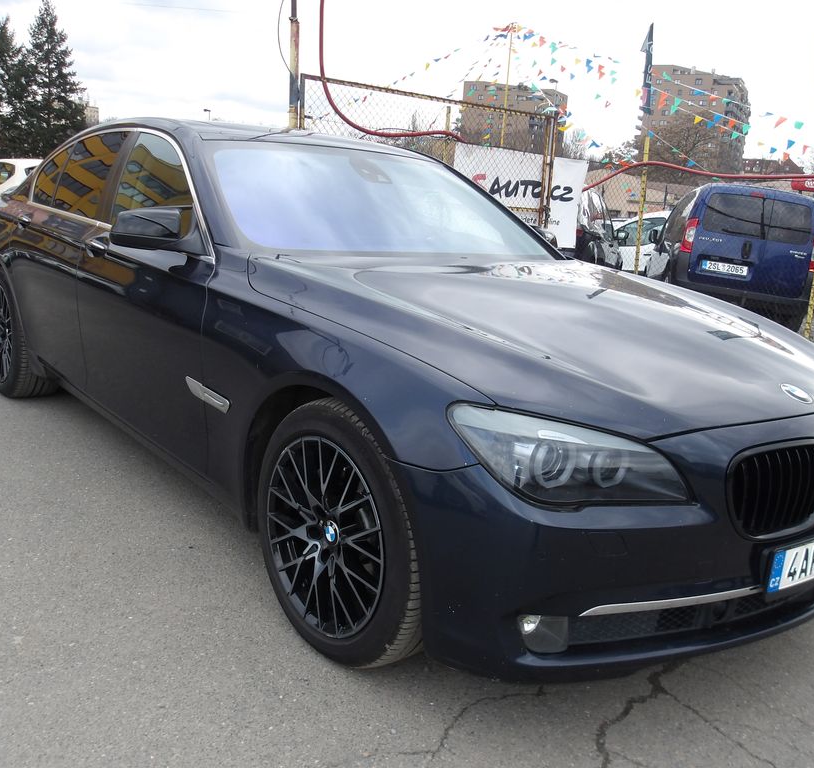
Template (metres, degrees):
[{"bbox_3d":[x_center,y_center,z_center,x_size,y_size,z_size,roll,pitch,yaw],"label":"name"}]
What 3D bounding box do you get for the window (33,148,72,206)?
[{"bbox_3d":[-1.753,-1.041,3.952,0.060,0.326,0.420,22,-2,-42],"label":"window"}]

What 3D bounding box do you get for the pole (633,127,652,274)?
[{"bbox_3d":[2.933,-2.008,10.009,0.055,2.270,0.055,4,13,0],"label":"pole"}]

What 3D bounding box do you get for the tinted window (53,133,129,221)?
[{"bbox_3d":[-1.444,-0.956,3.603,0.060,0.406,0.800,22,-2,-42],"label":"tinted window"}]

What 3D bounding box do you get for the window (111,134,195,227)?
[{"bbox_3d":[-0.913,-0.750,2.975,0.060,0.440,0.939,22,-2,-42],"label":"window"}]

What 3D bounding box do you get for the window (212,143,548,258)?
[{"bbox_3d":[-0.108,-0.674,3.190,1.500,0.130,0.880,-5,43,-40],"label":"window"}]

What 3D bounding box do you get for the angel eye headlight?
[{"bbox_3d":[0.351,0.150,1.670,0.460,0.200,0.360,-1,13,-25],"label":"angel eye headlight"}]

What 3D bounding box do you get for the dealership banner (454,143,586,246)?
[{"bbox_3d":[1.252,-2.014,8.675,2.100,1.030,0.040,-7,17,-40],"label":"dealership banner"}]

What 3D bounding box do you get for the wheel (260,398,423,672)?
[{"bbox_3d":[-0.141,0.389,2.178,0.245,0.700,0.700,-5,16,-40],"label":"wheel"}]

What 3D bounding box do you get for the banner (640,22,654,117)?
[{"bbox_3d":[2.743,-3.605,9.127,0.120,0.966,0.360,8,12,15],"label":"banner"}]

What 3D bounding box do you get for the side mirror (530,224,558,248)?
[{"bbox_3d":[0.644,-0.658,3.784,0.250,0.160,0.170,-5,16,-40],"label":"side mirror"}]

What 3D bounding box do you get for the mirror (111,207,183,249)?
[{"bbox_3d":[-0.865,-0.523,2.664,0.220,0.145,0.150,-5,16,-40],"label":"mirror"}]

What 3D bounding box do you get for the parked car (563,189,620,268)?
[{"bbox_3d":[2.177,-1.996,11.376,1.730,1.520,4.000,9,13,21],"label":"parked car"}]

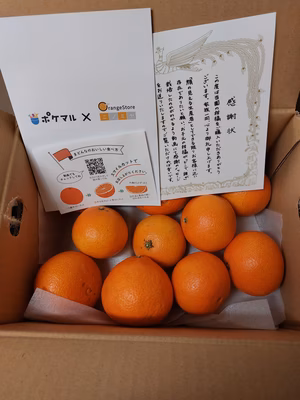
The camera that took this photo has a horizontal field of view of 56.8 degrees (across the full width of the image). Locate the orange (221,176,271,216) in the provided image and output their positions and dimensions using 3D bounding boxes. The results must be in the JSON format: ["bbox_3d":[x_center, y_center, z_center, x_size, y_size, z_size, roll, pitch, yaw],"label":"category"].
[{"bbox_3d":[0.146,-0.014,0.425,0.078,0.075,0.078,0,69,-1],"label":"orange"}]

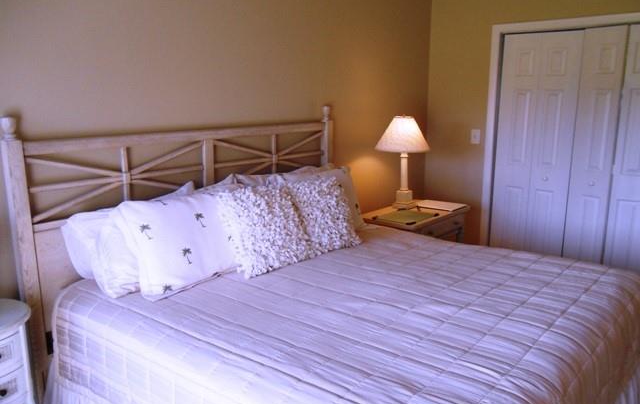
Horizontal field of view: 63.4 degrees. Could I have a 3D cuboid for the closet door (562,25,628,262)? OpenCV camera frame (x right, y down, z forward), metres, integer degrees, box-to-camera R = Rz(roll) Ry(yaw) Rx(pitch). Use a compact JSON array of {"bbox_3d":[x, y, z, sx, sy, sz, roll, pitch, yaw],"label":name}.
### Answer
[{"bbox_3d":[2.019,-0.237,3.839,0.290,2.010,0.035,10,15,40],"label":"closet door"}]

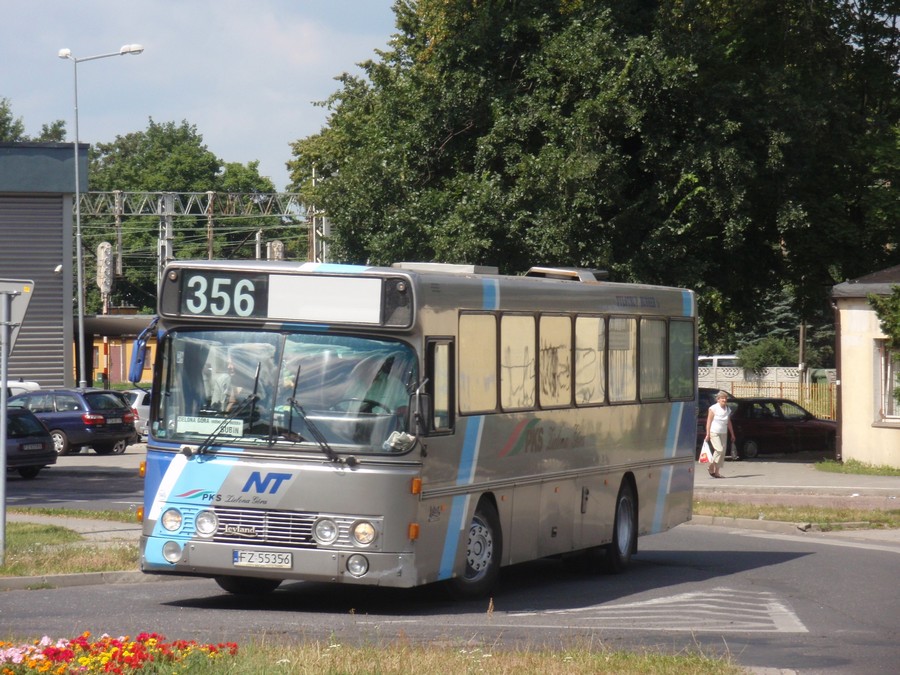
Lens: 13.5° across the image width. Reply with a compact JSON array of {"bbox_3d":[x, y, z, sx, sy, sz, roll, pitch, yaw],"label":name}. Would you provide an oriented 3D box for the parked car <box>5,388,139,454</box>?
[{"bbox_3d":[-9.410,1.970,88.500,4.620,1.500,1.740,-1,-1,42],"label":"parked car"}]

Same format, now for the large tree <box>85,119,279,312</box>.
[{"bbox_3d":[-12.400,-3.500,175.000,9.500,13.100,9.000,0,0,0],"label":"large tree"}]

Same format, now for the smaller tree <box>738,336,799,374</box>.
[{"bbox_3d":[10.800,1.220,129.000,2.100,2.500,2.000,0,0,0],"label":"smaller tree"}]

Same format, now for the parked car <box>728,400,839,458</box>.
[{"bbox_3d":[7.630,2.130,90.000,4.100,1.410,1.680,0,0,-35],"label":"parked car"}]

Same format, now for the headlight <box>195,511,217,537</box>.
[{"bbox_3d":[-2.087,1.592,32.501,0.215,0.220,0.100,3,1,16],"label":"headlight"}]

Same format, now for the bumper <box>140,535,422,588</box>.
[{"bbox_3d":[-1.501,1.919,32.458,2.480,0.310,0.380,3,1,16],"label":"bumper"}]

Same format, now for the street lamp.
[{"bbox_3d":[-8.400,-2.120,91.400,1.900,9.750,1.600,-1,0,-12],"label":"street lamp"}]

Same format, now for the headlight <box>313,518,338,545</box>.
[{"bbox_3d":[-1.056,1.643,32.207,0.215,0.220,0.100,3,1,16],"label":"headlight"}]

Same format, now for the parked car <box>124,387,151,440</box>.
[{"bbox_3d":[-7.100,2.070,101.900,4.150,1.440,1.700,0,-1,-37],"label":"parked car"}]

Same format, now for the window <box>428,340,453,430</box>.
[{"bbox_3d":[-0.083,0.417,33.000,0.060,0.790,0.780,0,0,16],"label":"window"}]

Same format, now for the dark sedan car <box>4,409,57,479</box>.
[{"bbox_3d":[-9.600,2.030,73.800,4.100,1.410,1.680,-1,0,41],"label":"dark sedan car"}]

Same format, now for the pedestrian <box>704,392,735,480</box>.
[{"bbox_3d":[5.040,1.810,71.000,0.550,1.610,0.420,0,-1,-34],"label":"pedestrian"}]

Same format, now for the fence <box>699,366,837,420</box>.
[{"bbox_3d":[10.700,1.950,128.000,5.000,2.000,0.150,0,0,3],"label":"fence"}]

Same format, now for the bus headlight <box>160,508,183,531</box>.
[{"bbox_3d":[-2.392,1.563,32.600,0.190,0.190,0.100,3,1,16],"label":"bus headlight"}]

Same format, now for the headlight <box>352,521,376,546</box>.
[{"bbox_3d":[-0.724,1.660,32.150,0.200,0.200,0.100,3,1,16],"label":"headlight"}]

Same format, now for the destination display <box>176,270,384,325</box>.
[{"bbox_3d":[-1.449,-0.342,32.470,1.840,0.410,0.100,3,1,16],"label":"destination display"}]

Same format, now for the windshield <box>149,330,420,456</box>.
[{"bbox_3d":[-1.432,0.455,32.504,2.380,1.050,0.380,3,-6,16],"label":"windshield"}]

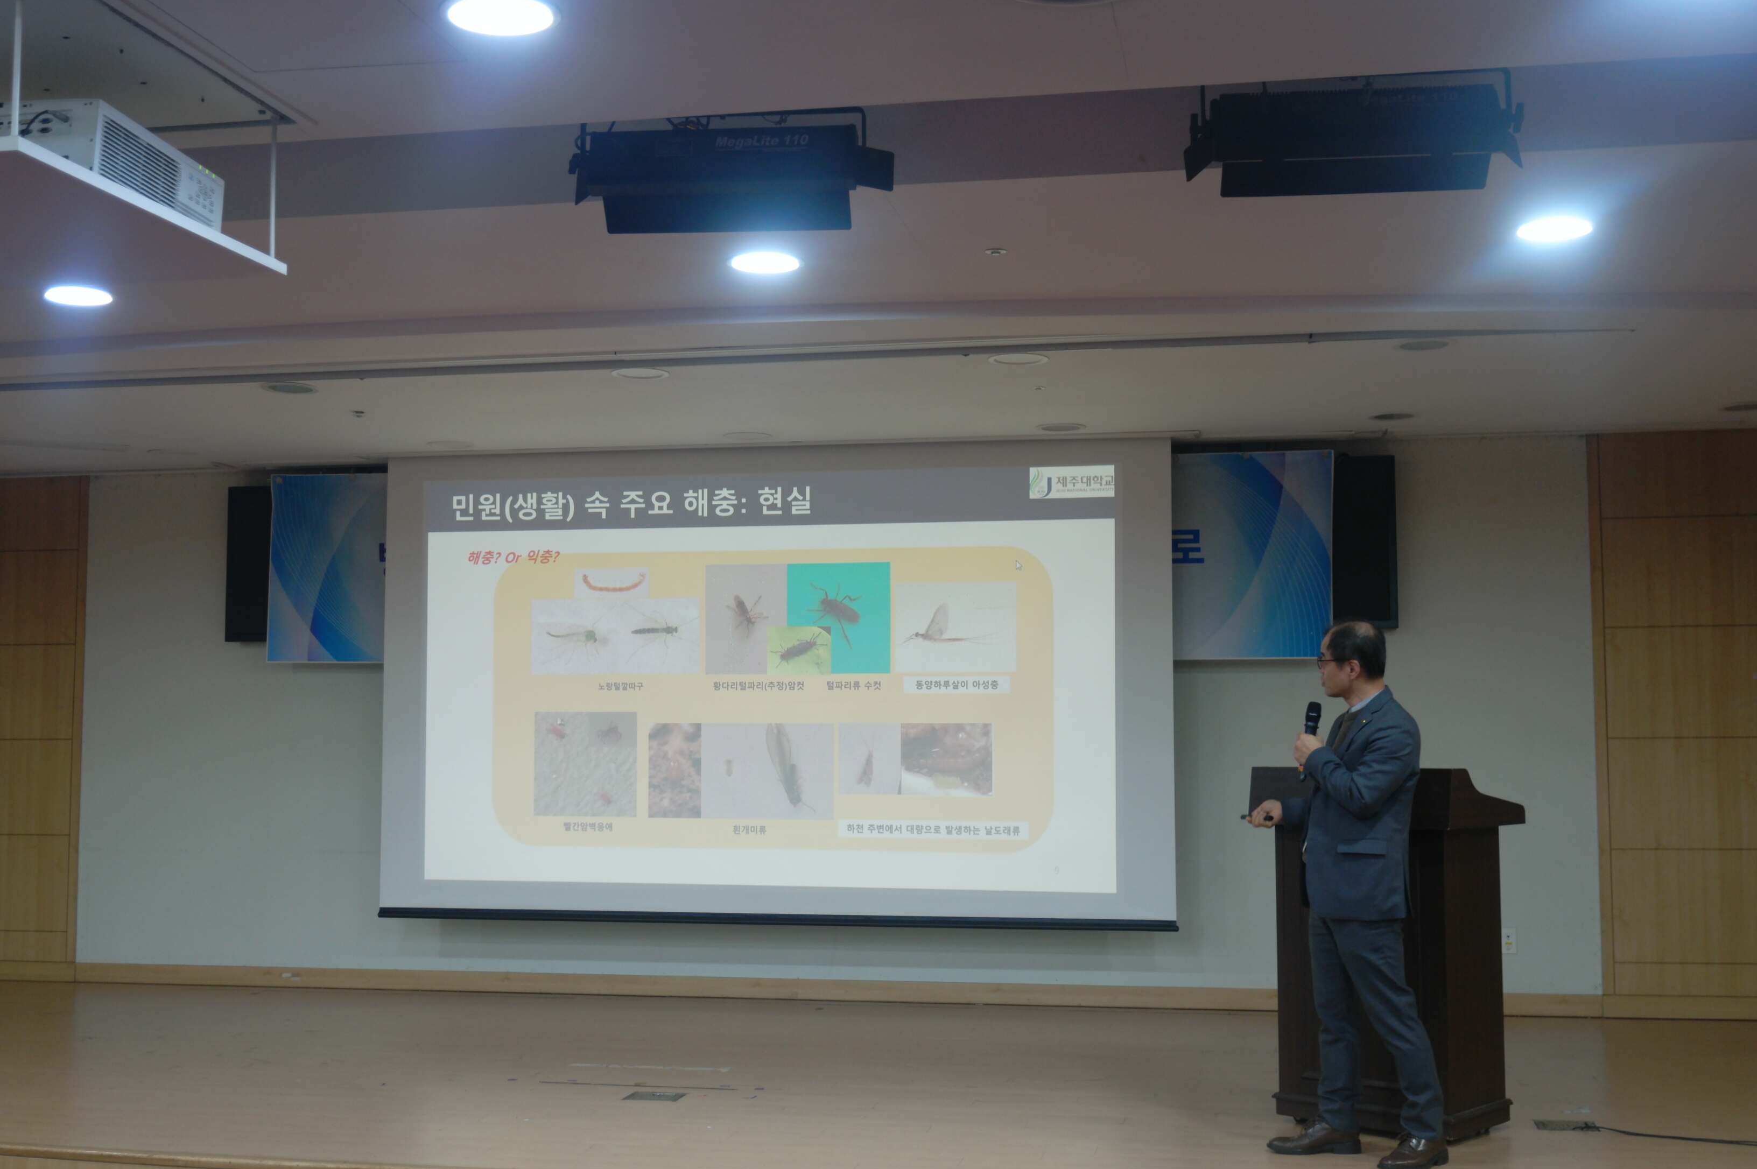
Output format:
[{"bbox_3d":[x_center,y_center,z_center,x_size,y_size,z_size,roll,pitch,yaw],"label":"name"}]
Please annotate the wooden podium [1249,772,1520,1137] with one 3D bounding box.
[{"bbox_3d":[1.776,1.253,6.947,0.753,1.232,0.560,-4,-6,42],"label":"wooden podium"}]

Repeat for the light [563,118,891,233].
[{"bbox_3d":[-0.357,-1.043,5.026,0.800,0.270,0.250,-1,-4,6],"label":"light"}]

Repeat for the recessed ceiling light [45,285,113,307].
[{"bbox_3d":[-2.678,-0.968,6.699,0.220,0.040,0.220,-1,-4,10],"label":"recessed ceiling light"}]

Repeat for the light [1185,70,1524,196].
[{"bbox_3d":[1.135,-1.070,4.760,0.770,0.260,0.250,-1,-4,6],"label":"light"}]

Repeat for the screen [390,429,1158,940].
[{"bbox_3d":[-0.564,0.501,9.964,4.043,2.364,0.060,-1,-4,10],"label":"screen"}]

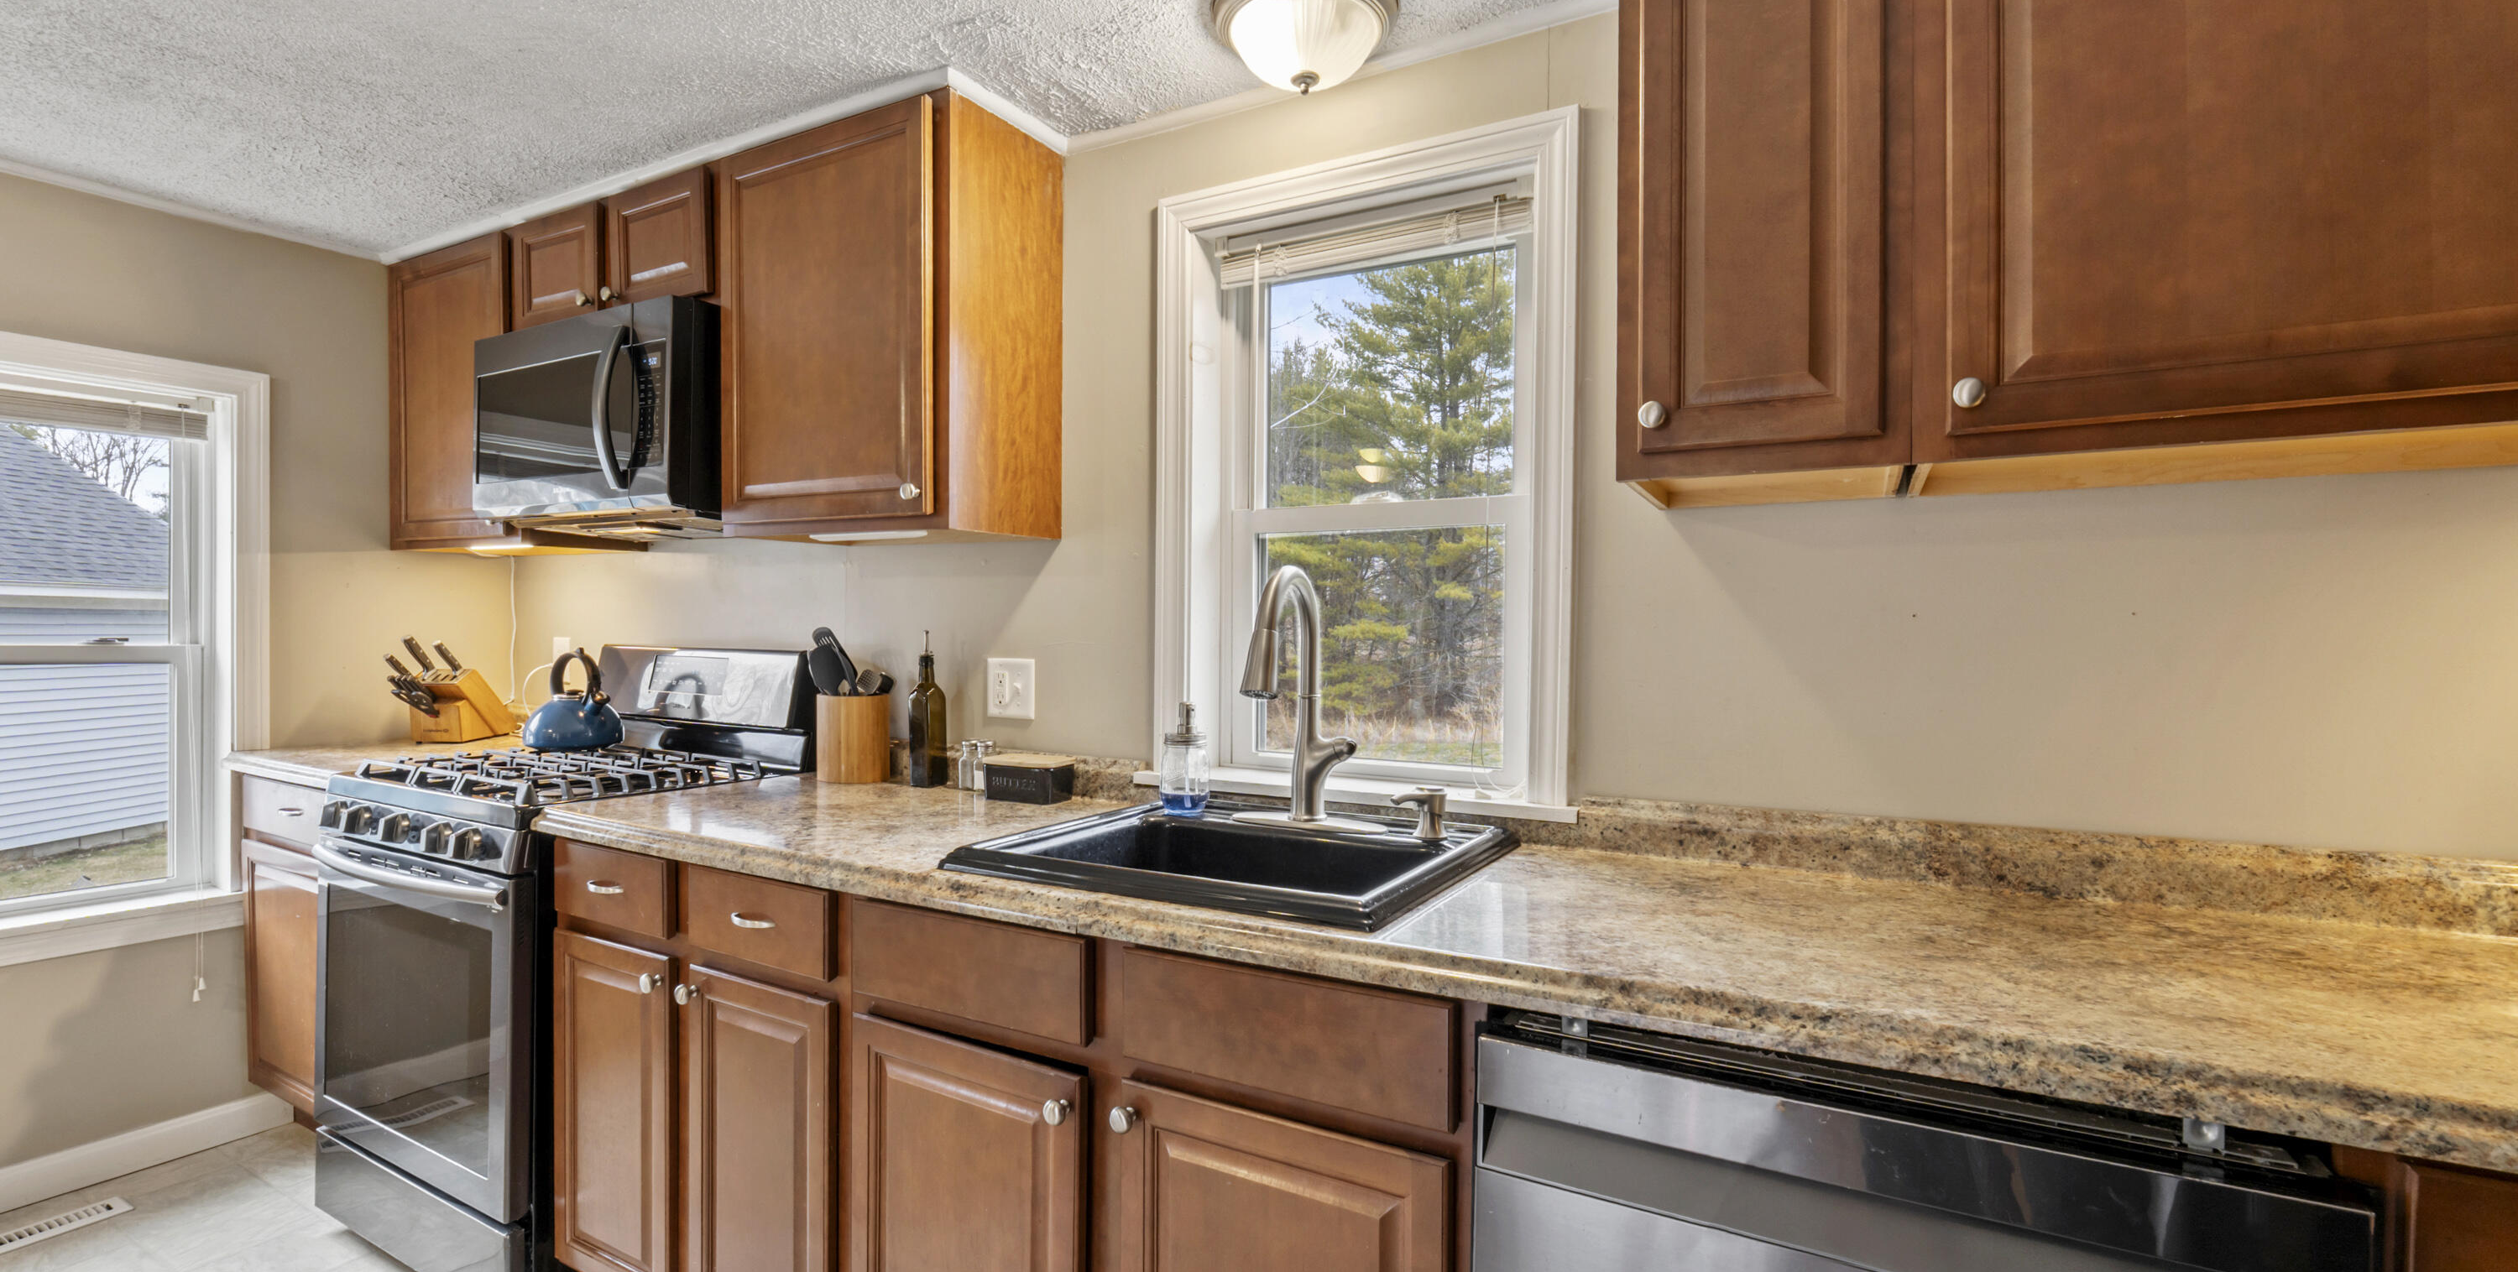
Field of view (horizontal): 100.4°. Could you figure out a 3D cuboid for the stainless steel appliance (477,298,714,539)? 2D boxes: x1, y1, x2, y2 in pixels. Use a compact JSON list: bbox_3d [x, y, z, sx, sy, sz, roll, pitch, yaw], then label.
[{"bbox_3d":[-1.392,-0.460,2.394,0.755,0.425,0.420,1,0,28],"label":"stainless steel appliance"}]

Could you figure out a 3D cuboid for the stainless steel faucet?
[{"bbox_3d":[0.036,0.098,1.655,0.266,0.425,0.265,1,0,28],"label":"stainless steel faucet"}]

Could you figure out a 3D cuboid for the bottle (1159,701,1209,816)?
[{"bbox_3d":[-0.129,0.214,1.840,0.082,0.190,0.082,0,0,0],"label":"bottle"}]

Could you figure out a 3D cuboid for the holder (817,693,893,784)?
[{"bbox_3d":[-0.866,0.216,2.245,0.150,0.181,0.150,1,0,28],"label":"holder"}]

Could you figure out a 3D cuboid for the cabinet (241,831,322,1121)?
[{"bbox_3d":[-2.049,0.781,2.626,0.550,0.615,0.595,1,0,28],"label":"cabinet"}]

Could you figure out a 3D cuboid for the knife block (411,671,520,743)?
[{"bbox_3d":[-2.147,0.180,2.838,0.125,0.200,0.230,0,0,-6],"label":"knife block"}]

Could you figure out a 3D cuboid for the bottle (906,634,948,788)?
[{"bbox_3d":[-0.686,0.153,2.182,0.060,0.313,0.060,1,0,28],"label":"bottle"}]

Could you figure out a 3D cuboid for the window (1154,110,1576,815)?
[{"bbox_3d":[0.174,-0.268,1.838,0.782,1.082,0.160,1,0,28],"label":"window"}]

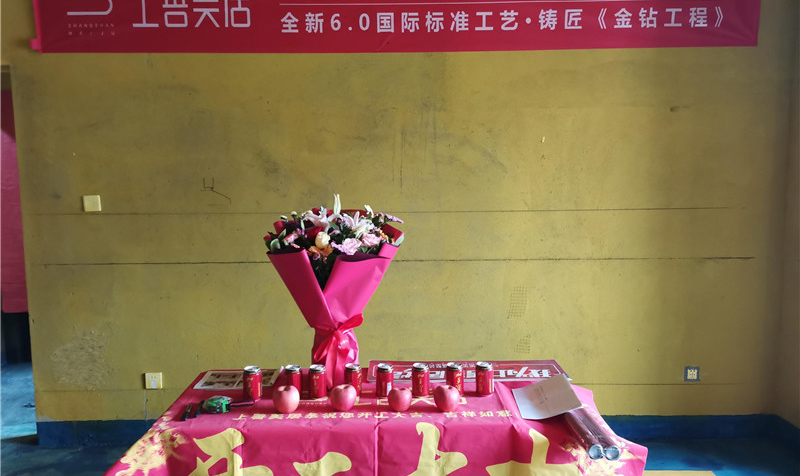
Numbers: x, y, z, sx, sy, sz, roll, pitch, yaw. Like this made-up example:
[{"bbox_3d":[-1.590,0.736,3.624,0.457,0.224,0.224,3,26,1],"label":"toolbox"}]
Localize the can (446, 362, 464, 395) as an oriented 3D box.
[{"bbox_3d":[0.210,0.535,2.281,0.065,0.114,0.065,-1,5,0],"label":"can"}]

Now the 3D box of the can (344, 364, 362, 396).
[{"bbox_3d":[-0.178,0.538,2.283,0.065,0.114,0.065,-1,5,0],"label":"can"}]

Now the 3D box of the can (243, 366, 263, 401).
[{"bbox_3d":[-0.554,0.544,2.259,0.065,0.114,0.065,-1,5,0],"label":"can"}]

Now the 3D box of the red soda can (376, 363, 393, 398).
[{"bbox_3d":[-0.058,0.537,2.278,0.065,0.114,0.065,-1,5,0],"label":"red soda can"}]

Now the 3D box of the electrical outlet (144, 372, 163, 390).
[{"bbox_3d":[-1.340,0.779,3.278,0.086,0.086,0.012,-1,5,0],"label":"electrical outlet"}]

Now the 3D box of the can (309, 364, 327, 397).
[{"bbox_3d":[-0.310,0.540,2.271,0.065,0.114,0.065,-1,5,0],"label":"can"}]

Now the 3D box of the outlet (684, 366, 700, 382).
[{"bbox_3d":[1.595,0.746,3.277,0.086,0.086,0.012,-1,5,0],"label":"outlet"}]

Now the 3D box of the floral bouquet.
[{"bbox_3d":[-0.255,0.209,2.377,0.542,0.753,0.340,-1,5,0],"label":"floral bouquet"}]

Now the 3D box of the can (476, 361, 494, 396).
[{"bbox_3d":[0.325,0.533,2.284,0.065,0.114,0.065,-1,5,0],"label":"can"}]

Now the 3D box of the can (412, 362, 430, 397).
[{"bbox_3d":[0.081,0.536,2.279,0.065,0.114,0.065,-1,5,0],"label":"can"}]

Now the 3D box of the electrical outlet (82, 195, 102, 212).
[{"bbox_3d":[-1.631,-0.182,3.189,0.086,0.086,0.012,-1,5,0],"label":"electrical outlet"}]

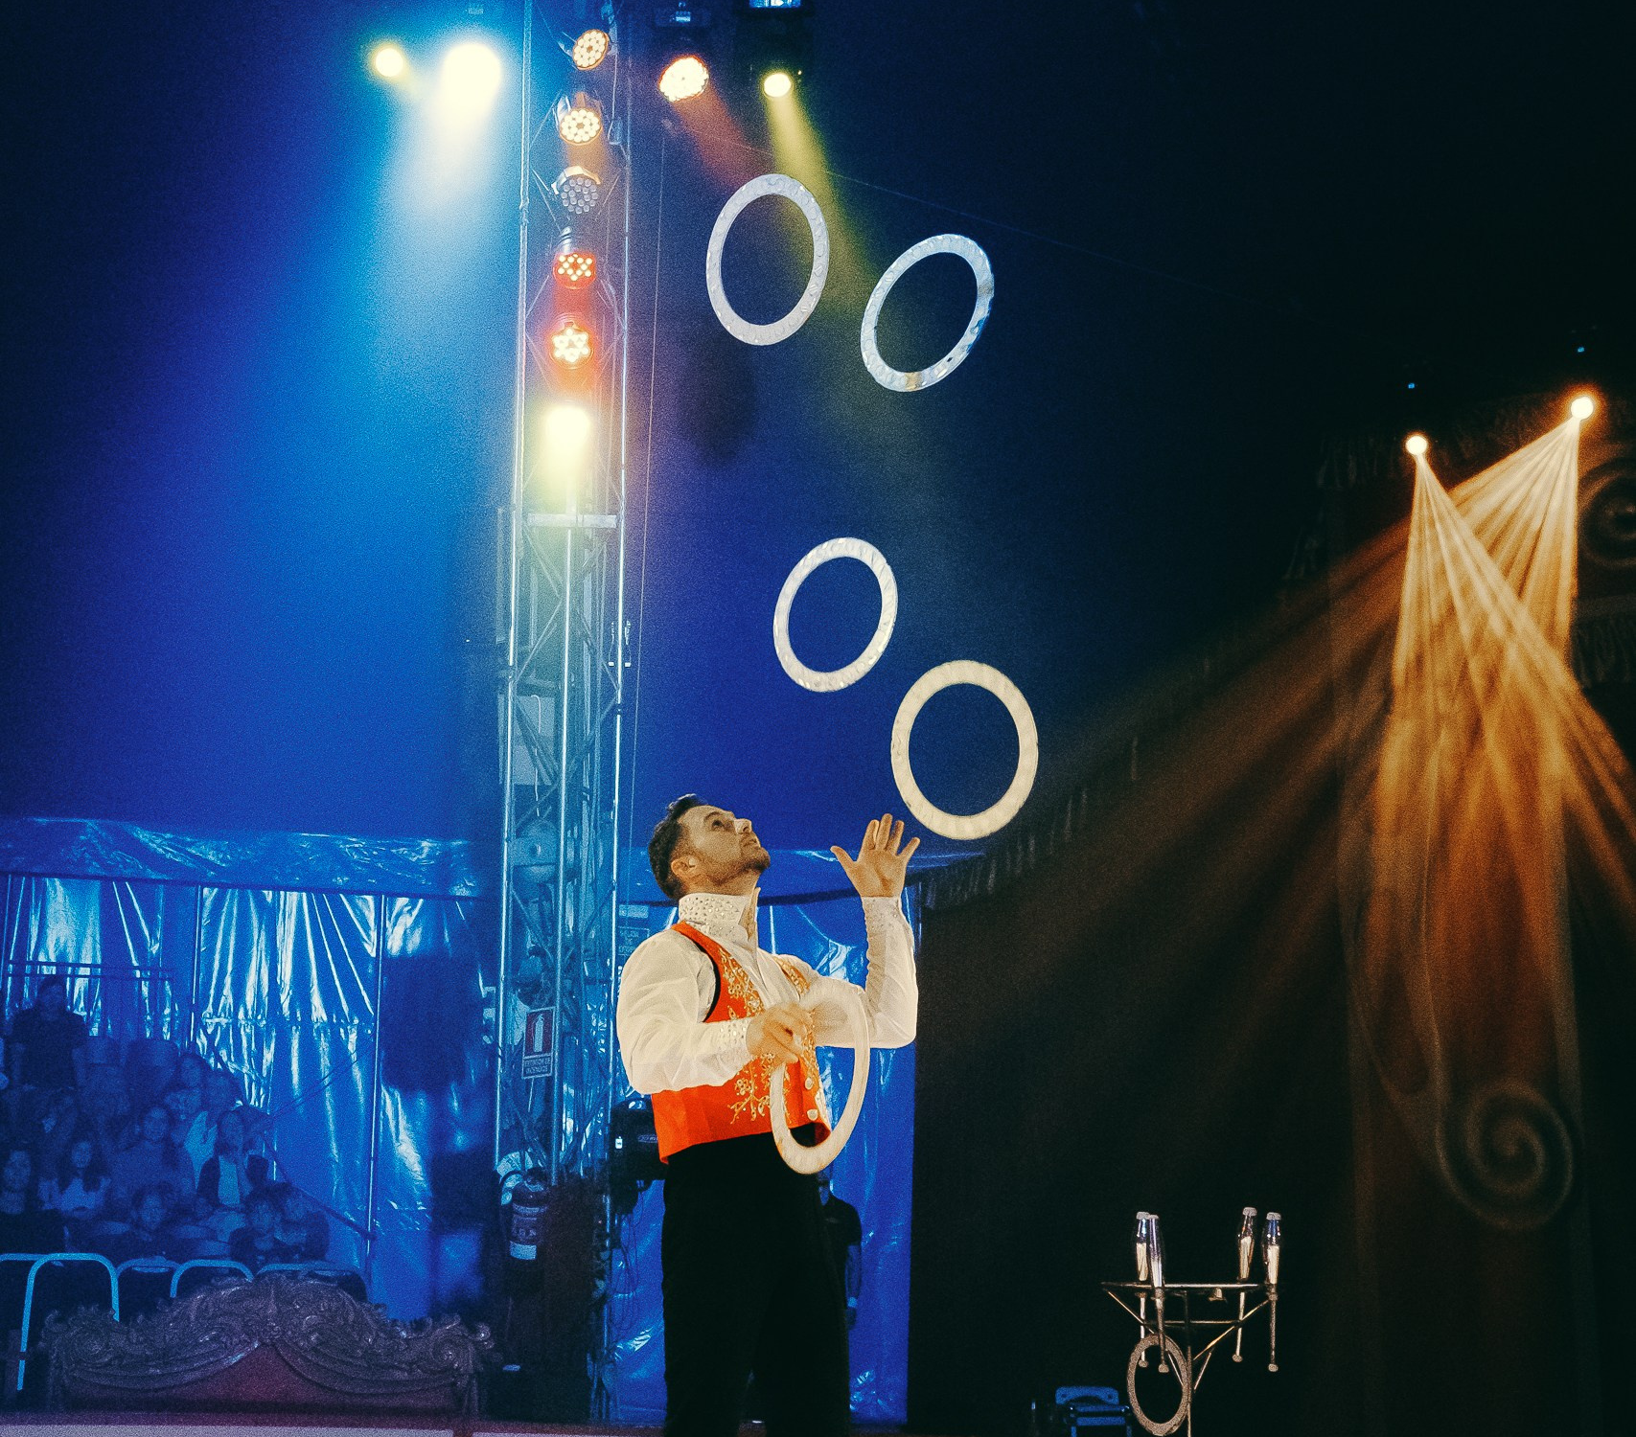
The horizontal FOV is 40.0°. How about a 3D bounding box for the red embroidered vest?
[{"bbox_3d":[-0.148,0.604,4.178,0.270,0.470,0.400,-14,-19,31],"label":"red embroidered vest"}]

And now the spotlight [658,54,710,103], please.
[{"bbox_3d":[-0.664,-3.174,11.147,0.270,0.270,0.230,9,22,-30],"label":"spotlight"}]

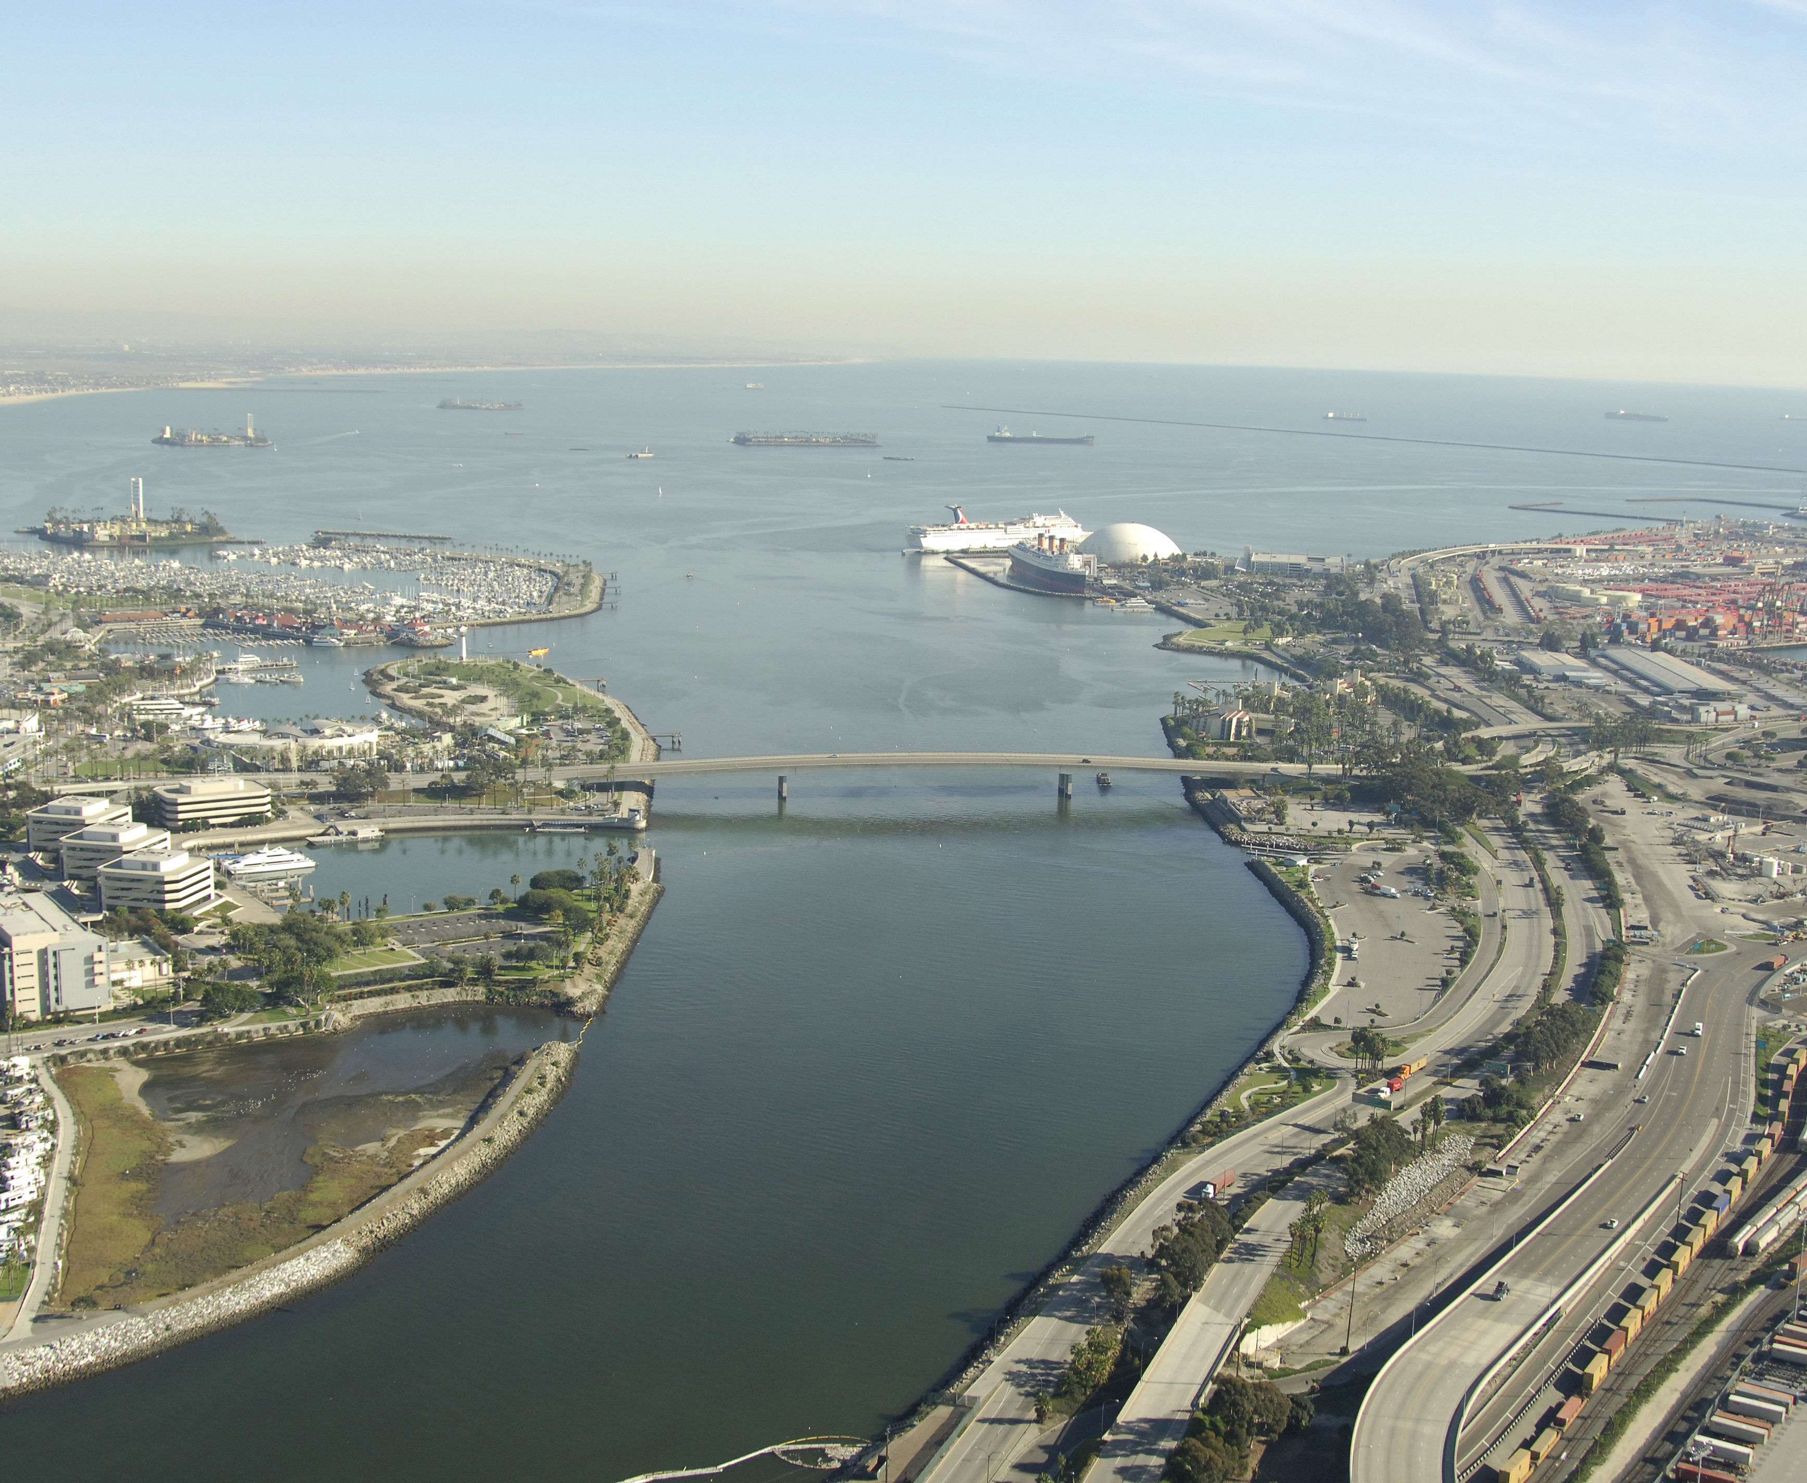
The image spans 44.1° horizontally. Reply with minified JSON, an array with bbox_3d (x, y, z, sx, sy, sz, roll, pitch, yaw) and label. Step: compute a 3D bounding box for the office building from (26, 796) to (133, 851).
[{"bbox_3d":[-381.990,38.460,1032.680,37.500,20.000,32.700,4,11,12],"label":"office building"}]

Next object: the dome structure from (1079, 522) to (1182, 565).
[{"bbox_3d":[265.070,-231.590,2586.580,126.500,40.000,126.500,2,10,0],"label":"dome structure"}]

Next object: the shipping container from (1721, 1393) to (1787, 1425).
[{"bbox_3d":[203.590,159.280,531.700,12.190,2.750,2.440,8,12,29],"label":"shipping container"}]

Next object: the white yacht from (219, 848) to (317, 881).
[{"bbox_3d":[-287.040,54.070,1011.160,39.000,10.000,8.500,-2,11,-21],"label":"white yacht"}]

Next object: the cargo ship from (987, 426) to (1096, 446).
[{"bbox_3d":[338.870,-751.310,5481.860,267.000,40.000,43.000,0,11,-11],"label":"cargo ship"}]

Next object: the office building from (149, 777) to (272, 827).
[{"bbox_3d":[-340.251,29.887,1096.360,50.500,20.500,34.500,-5,12,-34],"label":"office building"}]

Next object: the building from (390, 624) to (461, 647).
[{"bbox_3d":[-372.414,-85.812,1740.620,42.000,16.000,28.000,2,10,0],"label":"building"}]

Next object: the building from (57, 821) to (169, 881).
[{"bbox_3d":[-350.406,48.314,991.382,38.000,21.000,39.500,4,10,10],"label":"building"}]

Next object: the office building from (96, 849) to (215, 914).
[{"bbox_3d":[-314.680,58.170,938.330,37.000,20.000,33.000,5,11,13],"label":"office building"}]

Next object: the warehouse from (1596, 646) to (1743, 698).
[{"bbox_3d":[609.020,-55.450,1779.620,57.000,10.000,209.000,2,10,2],"label":"warehouse"}]

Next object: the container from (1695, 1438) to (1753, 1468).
[{"bbox_3d":[187.910,162.470,510.970,12.190,2.750,2.440,8,12,29],"label":"container"}]

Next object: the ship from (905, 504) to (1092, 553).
[{"bbox_3d":[127.613,-264.302,2738.035,260.600,52.000,33.000,-4,12,-31],"label":"ship"}]

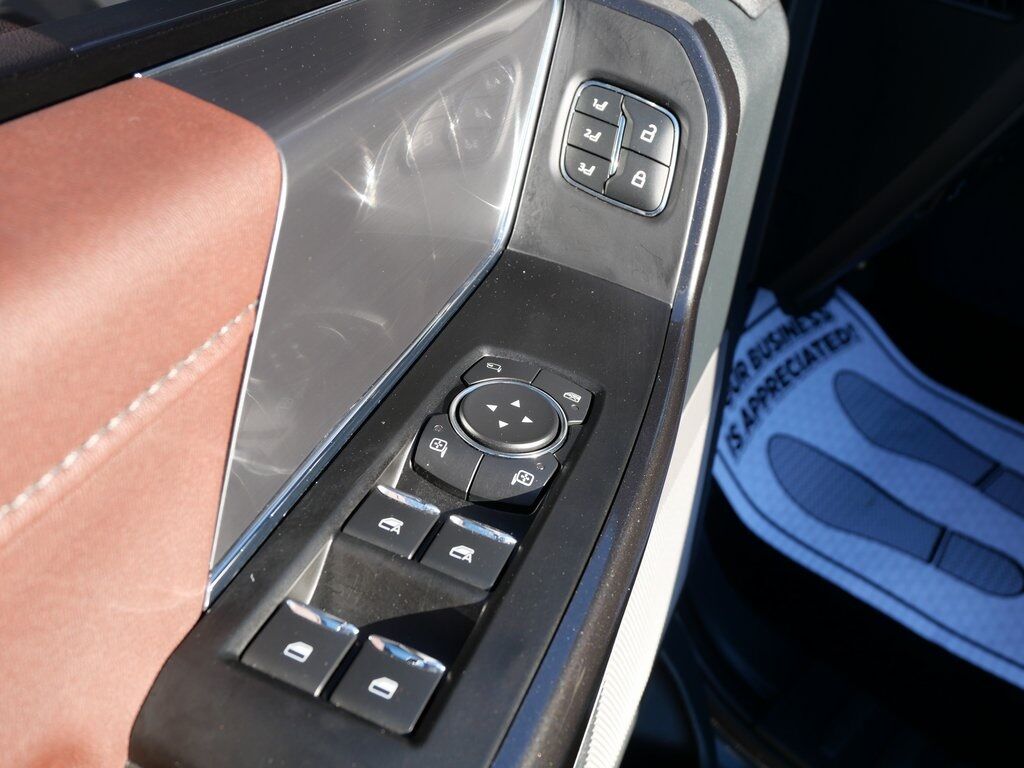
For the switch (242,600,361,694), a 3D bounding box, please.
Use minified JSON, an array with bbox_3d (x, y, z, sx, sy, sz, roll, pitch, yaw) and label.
[{"bbox_3d":[-0.051,0.065,0.231,0.021,0.006,0.019,20,38,12],"label":"switch"}]

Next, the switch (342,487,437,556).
[{"bbox_3d":[-0.034,0.040,0.267,0.021,0.006,0.019,20,38,12],"label":"switch"}]

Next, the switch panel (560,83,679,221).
[{"bbox_3d":[0.043,-0.092,0.373,0.046,0.043,0.006,18,14,14],"label":"switch panel"}]

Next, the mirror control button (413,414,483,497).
[{"bbox_3d":[-0.020,0.022,0.295,0.024,0.005,0.029,20,38,12],"label":"mirror control button"}]

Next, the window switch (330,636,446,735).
[{"bbox_3d":[-0.030,0.073,0.226,0.021,0.006,0.019,20,38,12],"label":"window switch"}]

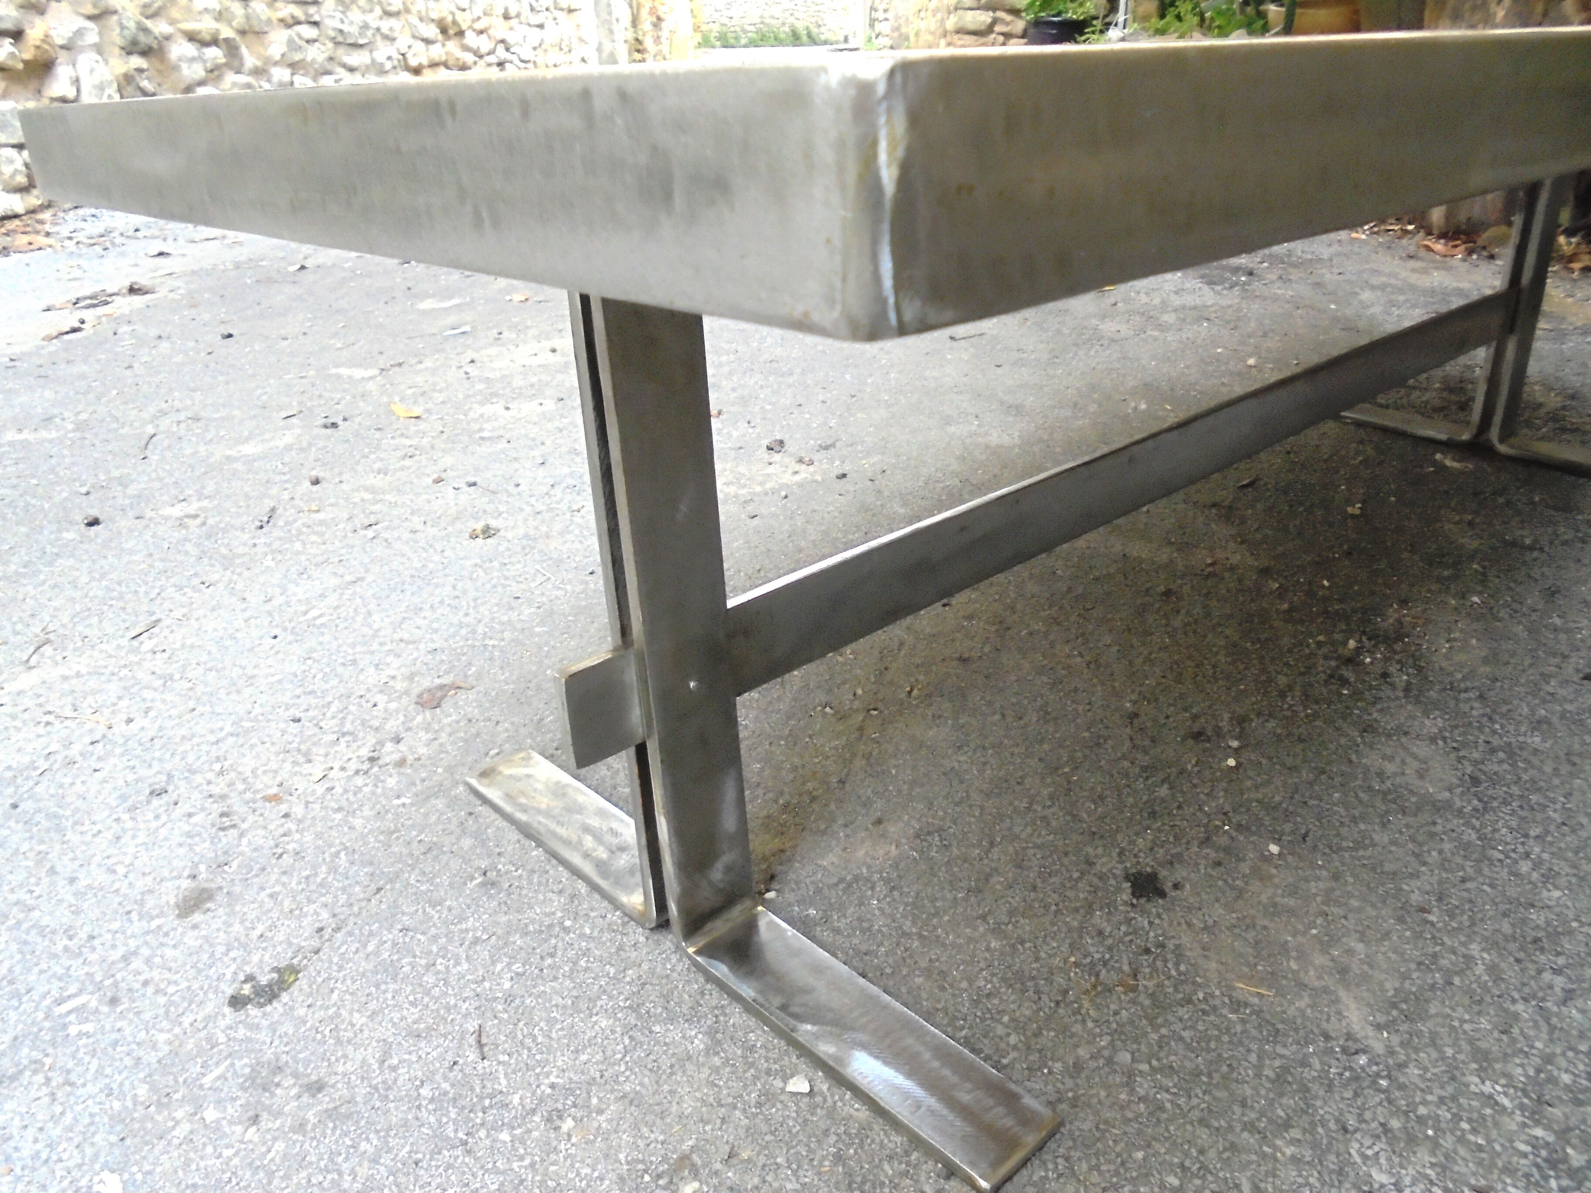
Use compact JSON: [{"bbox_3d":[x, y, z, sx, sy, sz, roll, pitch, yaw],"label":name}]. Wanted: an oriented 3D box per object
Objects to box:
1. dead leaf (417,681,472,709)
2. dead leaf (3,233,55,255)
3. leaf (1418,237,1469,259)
[{"bbox_3d":[-0.281,0.075,0.947,0.032,0.010,0.045,13,29,32],"label":"dead leaf"},{"bbox_3d":[-2.566,-1.180,4.000,0.139,0.038,0.103,-17,28,-28],"label":"dead leaf"},{"bbox_3d":[1.372,-0.739,2.529,0.088,0.034,0.067,9,27,26],"label":"leaf"}]

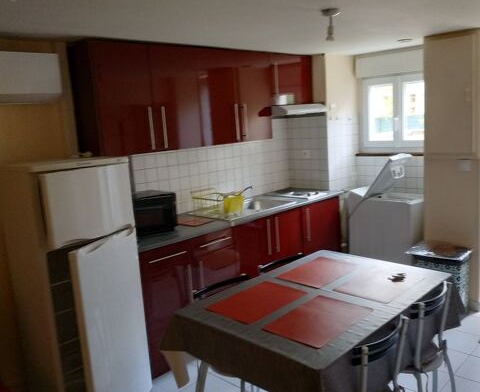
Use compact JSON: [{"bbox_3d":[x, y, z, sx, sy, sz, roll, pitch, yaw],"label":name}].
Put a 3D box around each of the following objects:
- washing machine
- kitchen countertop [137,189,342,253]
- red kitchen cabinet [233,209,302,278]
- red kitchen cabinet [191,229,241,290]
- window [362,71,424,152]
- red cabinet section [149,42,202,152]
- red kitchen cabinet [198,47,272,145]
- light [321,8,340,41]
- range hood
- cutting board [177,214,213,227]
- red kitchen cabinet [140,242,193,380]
[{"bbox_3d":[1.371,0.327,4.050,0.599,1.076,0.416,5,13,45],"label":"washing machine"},{"bbox_3d":[-0.035,0.137,3.741,0.660,0.041,2.274,5,13,45],"label":"kitchen countertop"},{"bbox_3d":[0.054,0.556,3.871,0.619,0.853,0.832,5,13,45],"label":"red kitchen cabinet"},{"bbox_3d":[-0.379,0.654,3.444,0.619,0.853,0.401,5,13,45],"label":"red kitchen cabinet"},{"bbox_3d":[1.543,-0.817,4.353,0.771,0.718,0.081,5,13,45],"label":"window"},{"bbox_3d":[-0.555,-0.709,3.271,0.417,0.716,0.310,-13,13,-43],"label":"red cabinet section"},{"bbox_3d":[-0.147,-0.813,3.754,0.355,0.736,0.812,5,13,45],"label":"red kitchen cabinet"},{"bbox_3d":[0.519,-0.965,2.532,0.110,0.160,0.110,-4,9,0],"label":"light"},{"bbox_3d":[0.439,-0.807,4.208,0.528,0.107,0.619,5,13,45],"label":"range hood"},{"bbox_3d":[-0.382,0.198,3.353,0.310,0.012,0.215,4,12,39],"label":"cutting board"},{"bbox_3d":[-0.663,0.718,3.164,0.619,0.853,0.406,5,13,45],"label":"red kitchen cabinet"}]

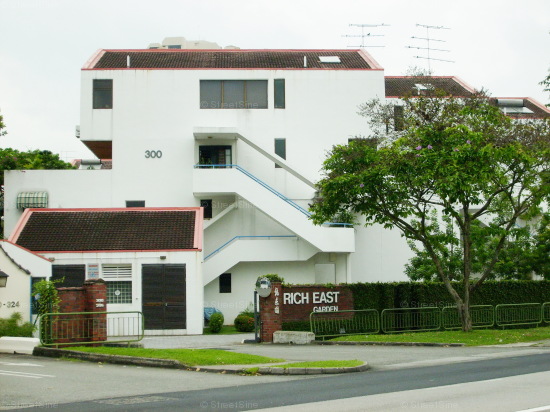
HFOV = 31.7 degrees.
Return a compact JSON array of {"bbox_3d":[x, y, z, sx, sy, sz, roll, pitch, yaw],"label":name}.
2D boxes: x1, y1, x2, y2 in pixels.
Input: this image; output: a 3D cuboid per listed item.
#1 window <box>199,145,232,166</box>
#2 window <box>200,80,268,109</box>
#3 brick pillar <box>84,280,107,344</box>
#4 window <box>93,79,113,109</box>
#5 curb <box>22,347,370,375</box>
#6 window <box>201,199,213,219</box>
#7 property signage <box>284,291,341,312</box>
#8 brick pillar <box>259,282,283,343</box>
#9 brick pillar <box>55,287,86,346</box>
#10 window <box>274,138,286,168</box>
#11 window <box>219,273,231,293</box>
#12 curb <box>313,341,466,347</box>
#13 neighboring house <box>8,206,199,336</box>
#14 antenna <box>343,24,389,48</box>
[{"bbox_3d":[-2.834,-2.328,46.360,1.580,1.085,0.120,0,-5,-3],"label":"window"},{"bbox_3d":[-1.976,-5.371,46.671,3.275,1.421,0.120,0,-5,-3],"label":"window"},{"bbox_3d":[-5.274,3.157,28.502,0.460,1.900,0.460,4,-7,-43],"label":"brick pillar"},{"bbox_3d":[-8.232,-5.342,46.356,0.944,1.425,0.120,0,-5,-3],"label":"window"},{"bbox_3d":[-2.706,3.478,21.820,10.060,0.200,2.290,-4,-6,33],"label":"curb"},{"bbox_3d":[-3.253,0.158,46.121,0.555,0.883,0.120,0,-5,-3],"label":"window"},{"bbox_3d":[1.174,3.017,30.382,2.504,0.639,0.060,4,-7,-43],"label":"property signage"},{"bbox_3d":[-0.112,3.367,30.745,0.440,1.870,0.500,4,-7,-45],"label":"brick pillar"},{"bbox_3d":[-5.303,2.863,25.051,0.850,1.520,0.380,4,-7,-45],"label":"brick pillar"},{"bbox_3d":[0.277,-2.550,47.054,0.550,1.450,0.120,0,-5,-3],"label":"window"},{"bbox_3d":[-2.363,3.708,46.350,0.560,0.940,0.120,0,-5,-3],"label":"window"},{"bbox_3d":[3.100,3.805,26.805,4.351,0.130,0.220,-3,-5,23],"label":"curb"},{"bbox_3d":[-6.670,2.516,39.346,7.500,5.250,5.200,0,-5,-3],"label":"neighboring house"},{"bbox_3d":[4.770,-8.809,50.500,2.500,1.450,1.100,0,-5,-3],"label":"antenna"}]

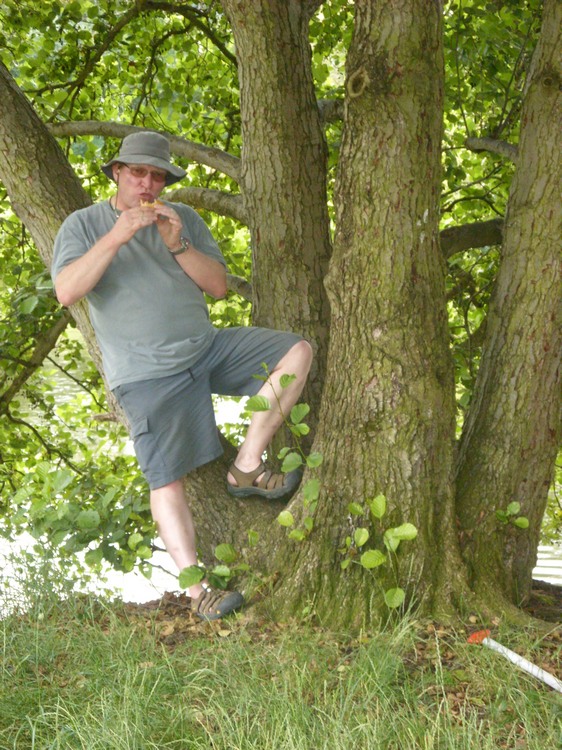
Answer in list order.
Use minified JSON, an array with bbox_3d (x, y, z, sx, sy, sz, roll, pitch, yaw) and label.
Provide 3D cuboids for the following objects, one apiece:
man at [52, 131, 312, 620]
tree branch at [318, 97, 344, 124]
[{"bbox_3d":[-0.353,0.002,7.600,0.820,1.740,0.600,-1,4,-18],"label":"man"},{"bbox_3d":[0.196,-1.028,8.250,0.110,0.105,0.120,0,4,0],"label":"tree branch"}]

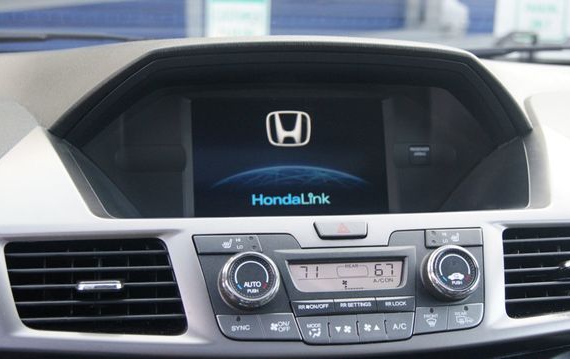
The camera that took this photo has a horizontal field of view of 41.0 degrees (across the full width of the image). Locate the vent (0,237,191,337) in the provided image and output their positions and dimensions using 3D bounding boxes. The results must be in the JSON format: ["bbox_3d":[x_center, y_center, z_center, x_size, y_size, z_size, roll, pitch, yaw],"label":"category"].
[{"bbox_3d":[-0.120,0.072,0.487,0.117,0.064,0.031,0,-31,-5],"label":"vent"}]

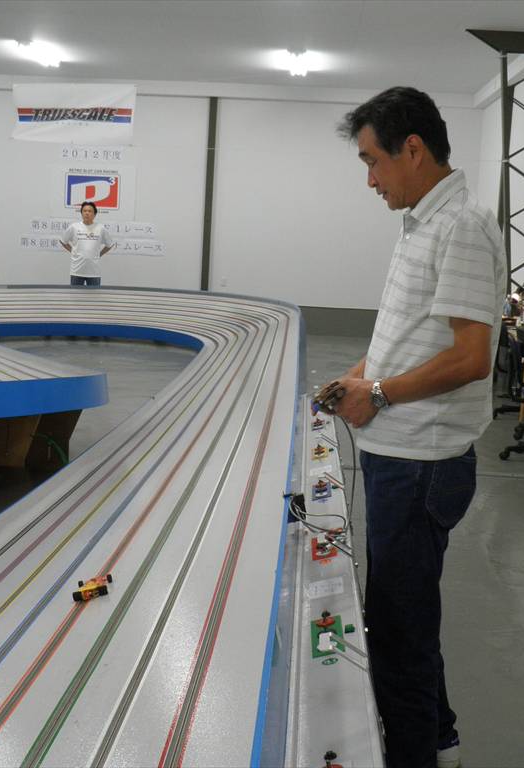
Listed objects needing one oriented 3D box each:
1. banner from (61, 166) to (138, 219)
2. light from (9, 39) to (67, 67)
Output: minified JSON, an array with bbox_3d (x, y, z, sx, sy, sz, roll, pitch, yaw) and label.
[{"bbox_3d":[-2.411,-2.797,14.653,1.150,0.730,0.020,3,8,2],"label":"banner"},{"bbox_3d":[-2.759,-4.086,12.440,0.250,0.100,1.300,3,8,2],"label":"light"}]

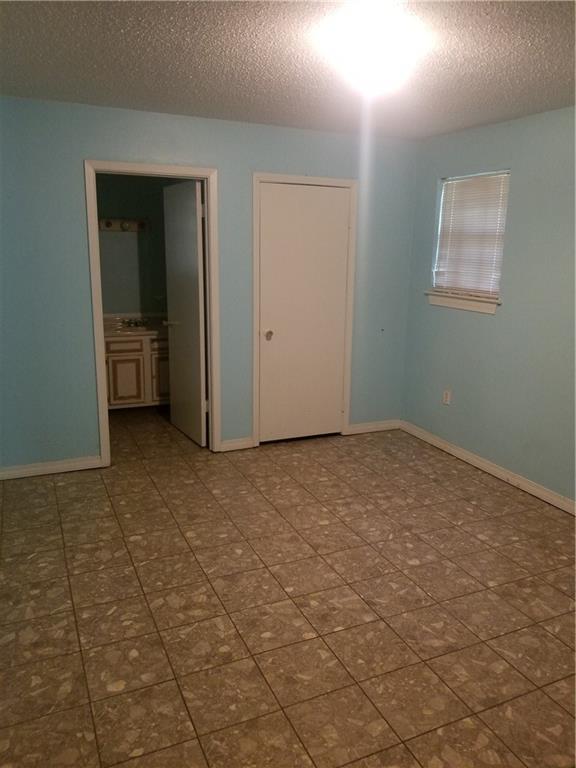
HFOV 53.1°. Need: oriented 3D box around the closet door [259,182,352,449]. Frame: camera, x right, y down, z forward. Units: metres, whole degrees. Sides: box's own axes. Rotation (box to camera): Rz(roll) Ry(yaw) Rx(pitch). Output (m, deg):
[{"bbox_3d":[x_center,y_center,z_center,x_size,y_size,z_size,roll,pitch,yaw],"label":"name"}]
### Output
[{"bbox_3d":[0.124,-0.535,4.621,0.757,2.000,0.045,-5,14,-23],"label":"closet door"}]

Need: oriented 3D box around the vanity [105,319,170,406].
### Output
[{"bbox_3d":[-1.474,-0.181,5.730,0.980,0.860,0.550,-5,14,-23],"label":"vanity"}]

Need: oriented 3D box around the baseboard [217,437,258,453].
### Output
[{"bbox_3d":[-0.403,0.485,4.596,0.300,0.086,0.020,-5,14,-23],"label":"baseboard"}]

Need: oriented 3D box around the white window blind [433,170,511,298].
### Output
[{"bbox_3d":[1.335,-1.038,4.274,0.090,0.960,0.762,-5,14,-23],"label":"white window blind"}]

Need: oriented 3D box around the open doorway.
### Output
[{"bbox_3d":[-0.945,-0.467,4.197,0.891,2.101,0.150,-5,14,-23],"label":"open doorway"}]

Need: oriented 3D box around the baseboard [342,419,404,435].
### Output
[{"bbox_3d":[0.767,0.388,5.099,0.574,0.088,0.020,-5,14,-23],"label":"baseboard"}]

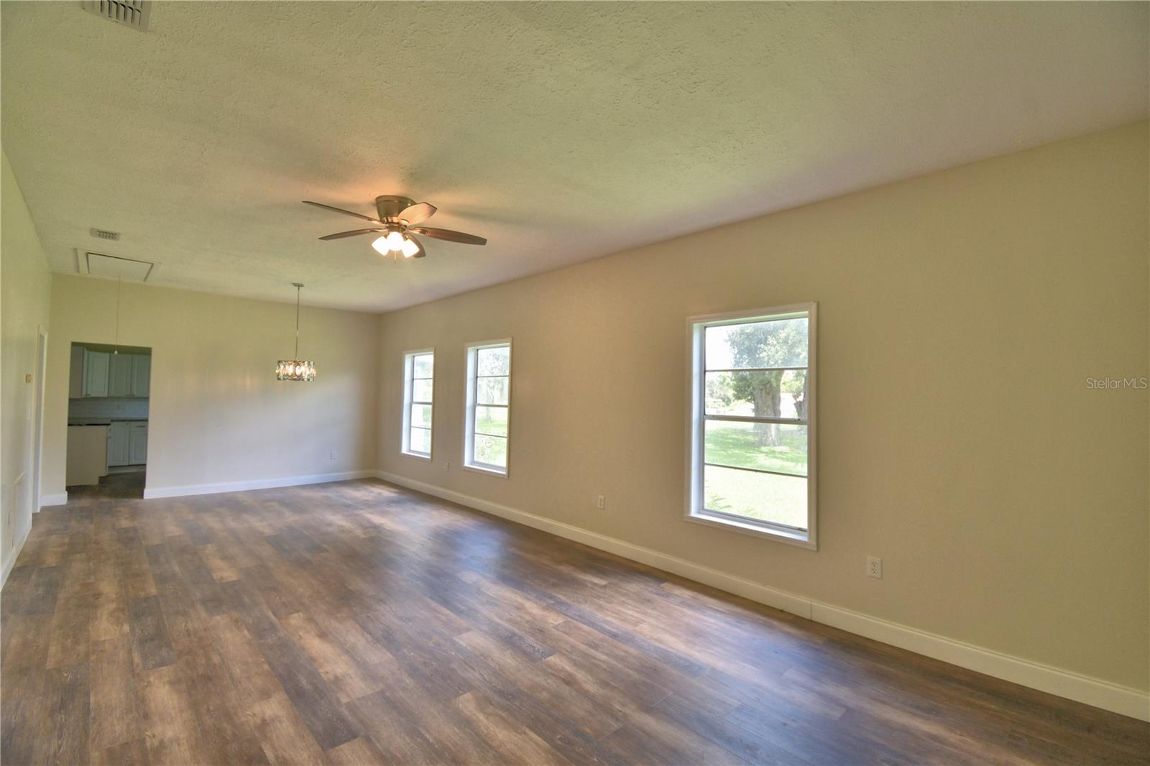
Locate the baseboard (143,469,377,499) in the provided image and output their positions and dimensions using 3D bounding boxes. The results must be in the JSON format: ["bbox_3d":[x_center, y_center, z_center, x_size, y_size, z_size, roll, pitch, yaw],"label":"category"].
[{"bbox_3d":[-4.621,1.547,7.382,3.000,0.140,0.020,3,-2,-38],"label":"baseboard"}]

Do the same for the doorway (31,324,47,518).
[{"bbox_3d":[-6.038,0.485,5.313,1.020,2.080,0.130,-1,-2,45],"label":"doorway"}]

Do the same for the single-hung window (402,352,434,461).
[{"bbox_3d":[-2.419,0.322,7.485,0.980,1.660,0.130,-1,-2,45],"label":"single-hung window"}]

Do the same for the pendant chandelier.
[{"bbox_3d":[-3.664,-0.660,6.331,0.460,1.270,0.460,-1,-2,45],"label":"pendant chandelier"}]

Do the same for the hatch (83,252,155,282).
[{"bbox_3d":[-5.408,-1.355,5.686,1.330,0.040,0.540,-1,-2,45],"label":"hatch"}]

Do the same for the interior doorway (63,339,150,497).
[{"bbox_3d":[-6.107,0.534,6.305,0.750,2.050,0.130,3,-2,-38],"label":"interior doorway"}]

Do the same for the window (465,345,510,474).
[{"bbox_3d":[-1.108,0.311,6.177,0.990,1.670,0.130,-1,-2,45],"label":"window"}]

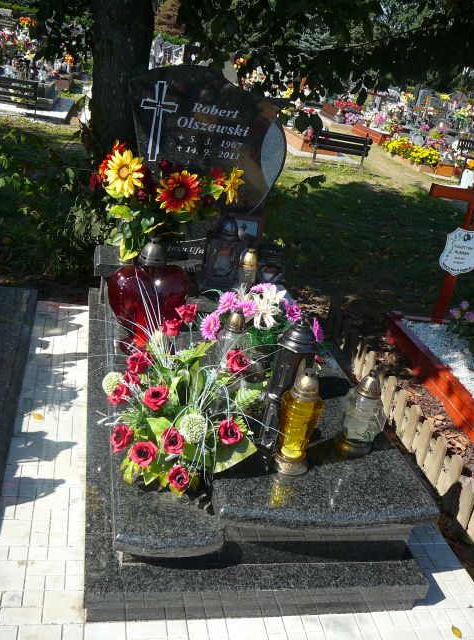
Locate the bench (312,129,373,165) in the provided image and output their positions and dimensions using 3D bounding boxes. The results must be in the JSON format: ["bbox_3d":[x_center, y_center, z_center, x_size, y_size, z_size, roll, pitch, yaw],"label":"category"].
[{"bbox_3d":[2.392,-4.046,15.175,1.480,0.730,0.520,1,25,-22],"label":"bench"}]

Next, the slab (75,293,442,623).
[{"bbox_3d":[-0.100,0.259,2.621,0.968,0.319,2.021,5,24,-14],"label":"slab"}]

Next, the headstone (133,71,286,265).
[{"bbox_3d":[-0.171,-0.701,3.096,0.764,0.935,0.083,5,24,-14],"label":"headstone"}]

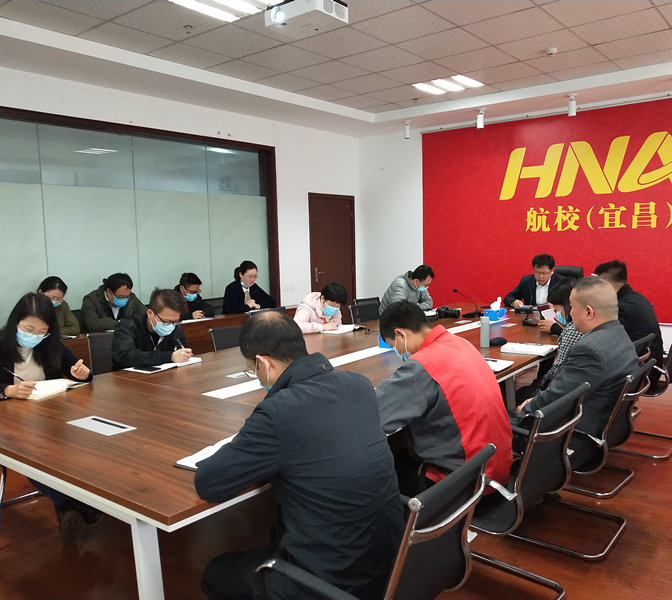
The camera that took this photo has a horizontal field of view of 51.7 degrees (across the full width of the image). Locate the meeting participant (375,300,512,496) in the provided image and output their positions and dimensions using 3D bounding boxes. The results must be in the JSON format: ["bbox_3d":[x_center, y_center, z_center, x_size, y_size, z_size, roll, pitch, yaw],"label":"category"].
[{"bbox_3d":[0.370,0.590,2.709,0.680,1.160,0.530,2,6,40],"label":"meeting participant"}]

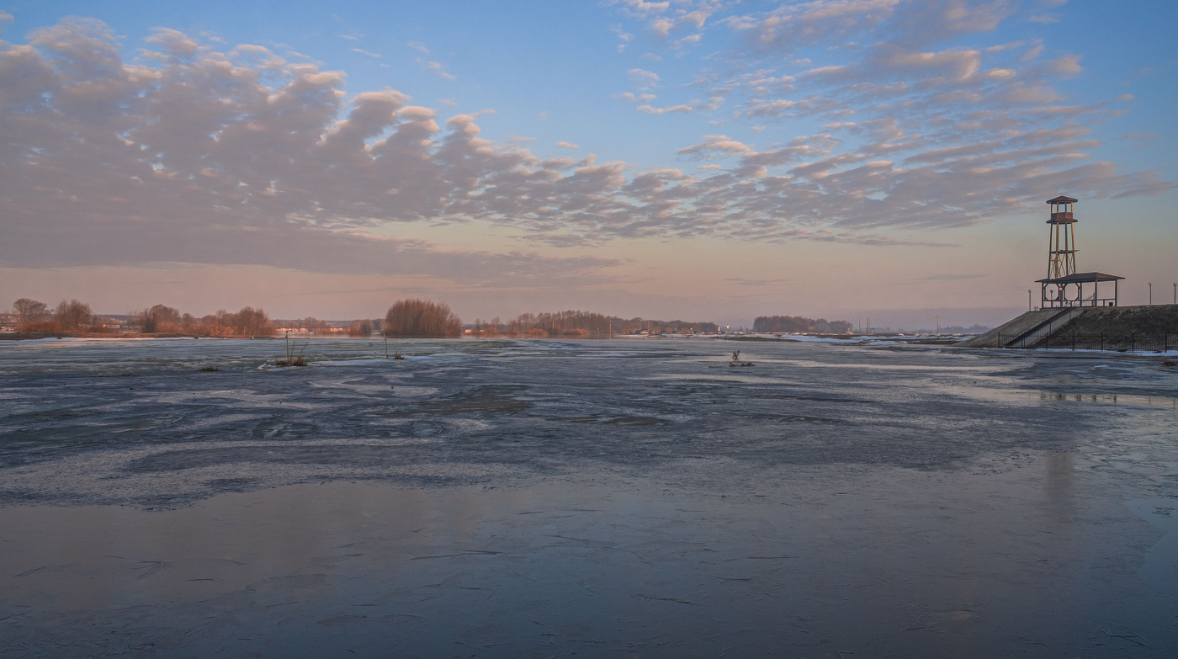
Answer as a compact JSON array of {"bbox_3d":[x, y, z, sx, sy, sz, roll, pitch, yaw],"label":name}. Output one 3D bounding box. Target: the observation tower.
[{"bbox_3d":[53.800,-8.600,97.000,4.700,12.500,7.900,0,0,-15],"label":"observation tower"}]

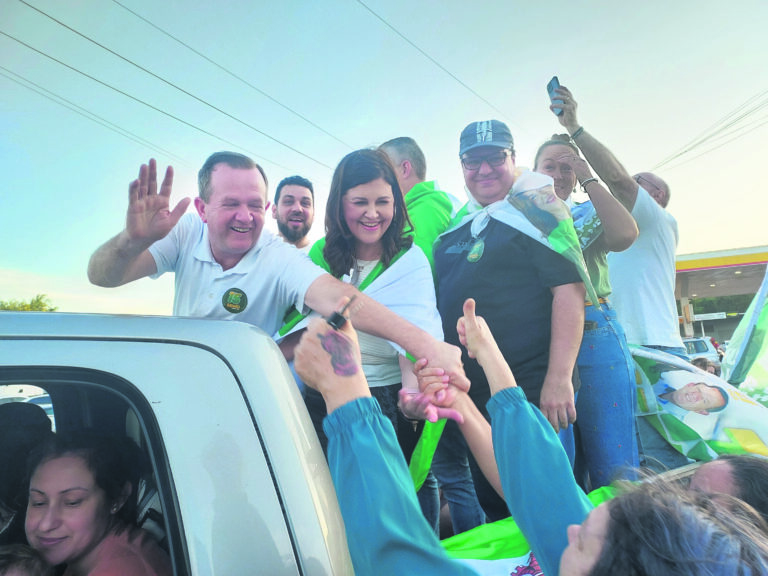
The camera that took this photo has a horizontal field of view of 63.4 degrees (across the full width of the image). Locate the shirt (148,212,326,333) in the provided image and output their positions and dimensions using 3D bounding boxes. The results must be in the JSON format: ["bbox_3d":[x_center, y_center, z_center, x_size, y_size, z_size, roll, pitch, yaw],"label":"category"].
[{"bbox_3d":[-0.375,0.130,1.620,0.500,0.660,0.320,-2,-3,-1],"label":"shirt"}]

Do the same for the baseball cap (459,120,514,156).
[{"bbox_3d":[0.323,-0.472,1.960,0.175,0.135,0.250,-5,1,10],"label":"baseball cap"}]

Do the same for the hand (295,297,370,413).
[{"bbox_3d":[-0.071,0.092,0.860,0.105,0.155,0.085,-3,-9,-21],"label":"hand"}]

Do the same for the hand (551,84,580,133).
[{"bbox_3d":[0.729,-0.713,2.480,0.105,0.175,0.100,-15,-11,37],"label":"hand"}]

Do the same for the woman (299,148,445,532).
[{"bbox_3d":[0.000,0.390,1.760,0.500,1.600,0.380,-3,-4,-3],"label":"woman"}]

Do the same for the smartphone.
[{"bbox_3d":[0.687,-0.762,2.480,0.010,0.150,0.073,-10,-9,-17],"label":"smartphone"}]

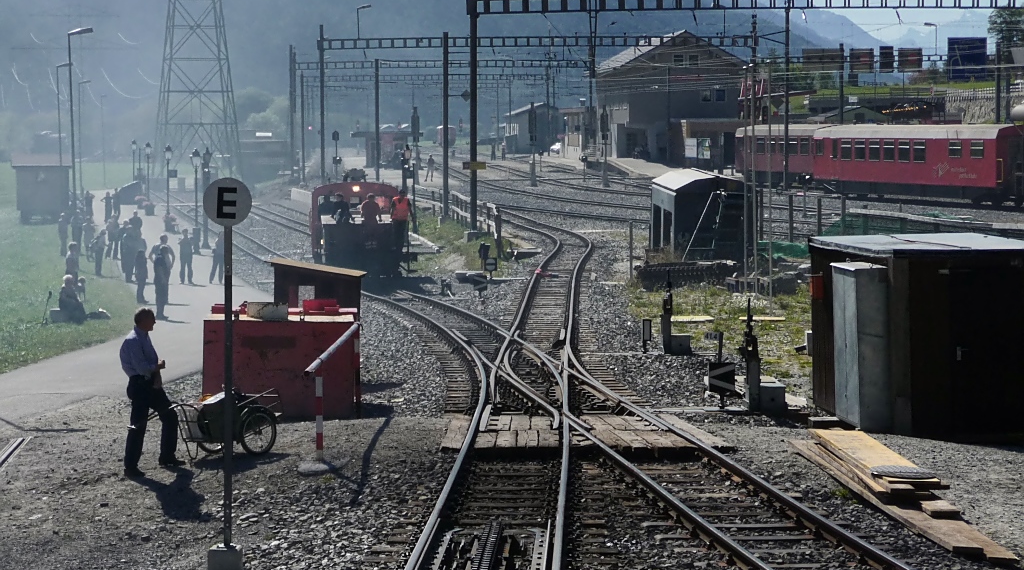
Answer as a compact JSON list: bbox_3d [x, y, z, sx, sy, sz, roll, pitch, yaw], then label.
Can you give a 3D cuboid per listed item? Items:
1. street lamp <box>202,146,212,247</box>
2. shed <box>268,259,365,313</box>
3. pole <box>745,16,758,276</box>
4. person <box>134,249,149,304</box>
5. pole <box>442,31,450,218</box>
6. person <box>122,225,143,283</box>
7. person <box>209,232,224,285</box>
[{"bbox_3d":[-13.234,-3.803,108.000,0.420,4.250,0.420,0,4,0],"label":"street lamp"},{"bbox_3d":[-2.579,0.665,32.700,1.300,2.000,1.100,0,4,0],"label":"shed"},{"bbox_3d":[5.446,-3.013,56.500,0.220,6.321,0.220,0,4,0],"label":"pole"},{"bbox_3d":[-9.907,-0.229,66.500,0.380,1.421,0.450,-2,4,-24],"label":"person"},{"bbox_3d":[-2.798,-6.814,105.500,0.230,7.854,0.230,-1,4,-14],"label":"pole"},{"bbox_3d":[-12.065,-0.970,79.000,0.580,1.812,0.420,-1,4,-21],"label":"person"},{"bbox_3d":[-9.406,-0.864,79.500,0.450,1.712,0.520,3,5,41],"label":"person"}]

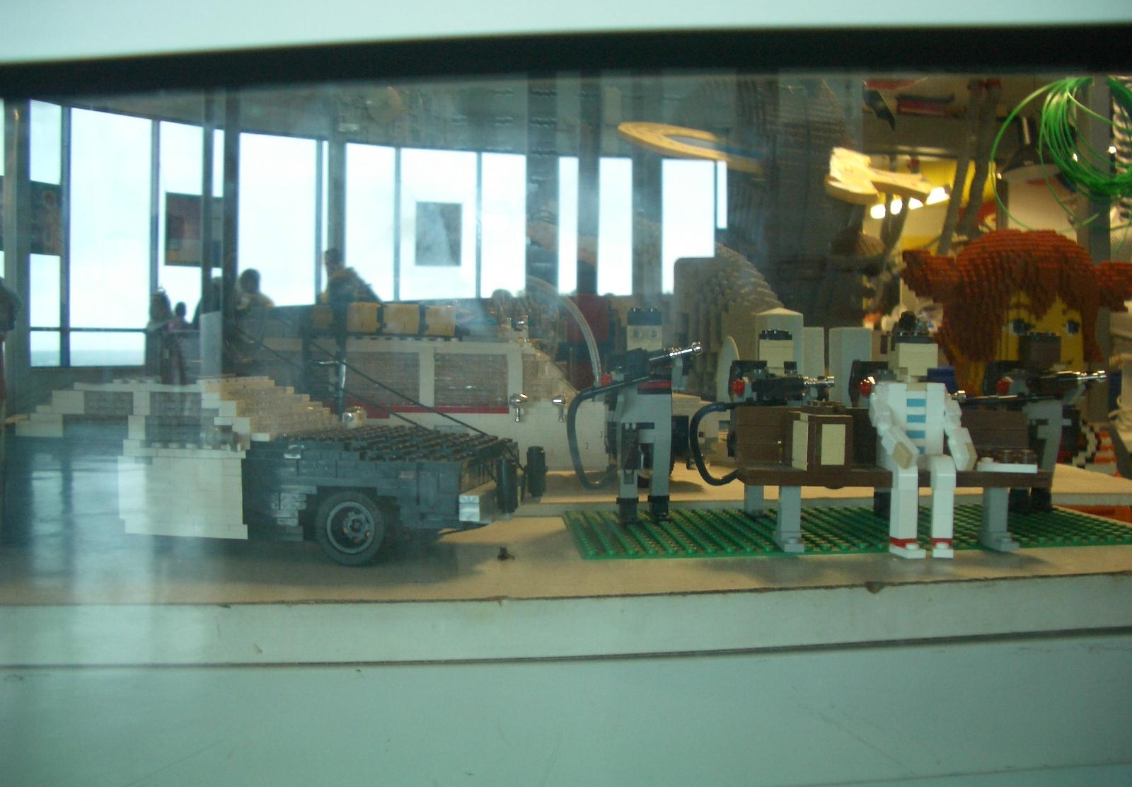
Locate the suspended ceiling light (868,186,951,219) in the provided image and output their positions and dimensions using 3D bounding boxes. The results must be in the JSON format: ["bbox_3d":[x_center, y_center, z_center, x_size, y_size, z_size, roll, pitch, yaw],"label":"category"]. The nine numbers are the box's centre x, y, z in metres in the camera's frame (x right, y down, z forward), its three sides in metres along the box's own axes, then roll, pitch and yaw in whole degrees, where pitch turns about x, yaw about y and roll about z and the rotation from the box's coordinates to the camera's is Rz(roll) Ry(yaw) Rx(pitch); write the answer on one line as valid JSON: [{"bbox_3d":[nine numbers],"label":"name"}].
[{"bbox_3d":[1.647,-0.920,5.500,0.380,0.160,0.200,0,2,0],"label":"suspended ceiling light"}]

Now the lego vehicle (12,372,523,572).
[{"bbox_3d":[-0.128,0.030,0.490,0.232,0.074,0.086,0,2,14],"label":"lego vehicle"}]

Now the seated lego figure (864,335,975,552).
[{"bbox_3d":[0.146,0.020,0.470,0.042,0.092,0.037,-1,2,-3],"label":"seated lego figure"}]

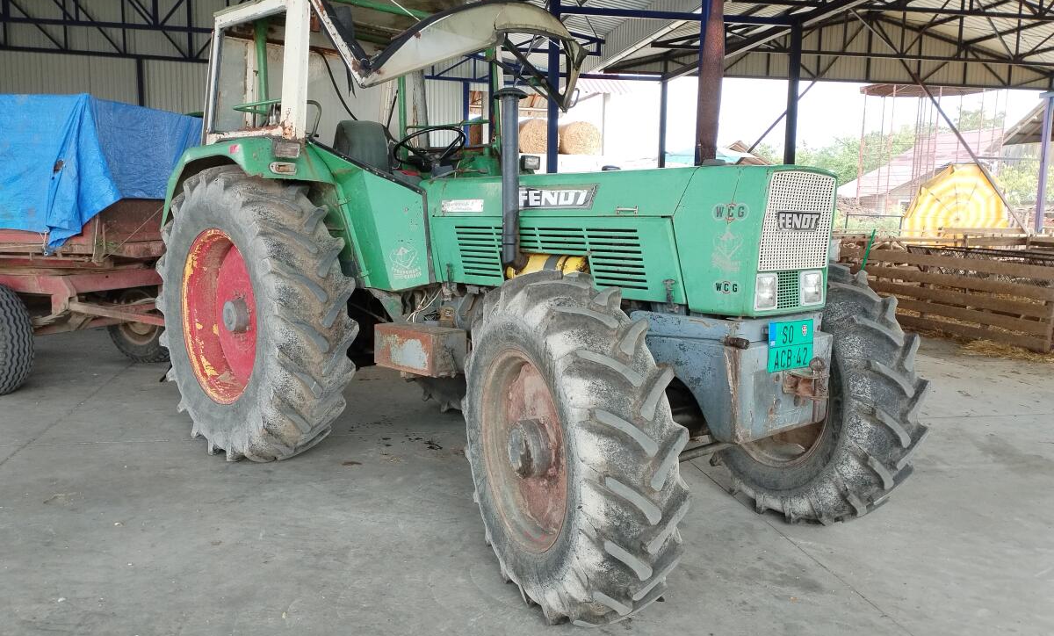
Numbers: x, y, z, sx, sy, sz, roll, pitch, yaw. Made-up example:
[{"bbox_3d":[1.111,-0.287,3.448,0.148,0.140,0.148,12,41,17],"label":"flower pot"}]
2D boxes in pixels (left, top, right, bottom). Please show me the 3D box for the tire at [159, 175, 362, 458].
[{"bbox_3d":[-1.661,-0.045,4.713,0.470,1.690,1.730,-5,9,-44],"label":"tire"}]

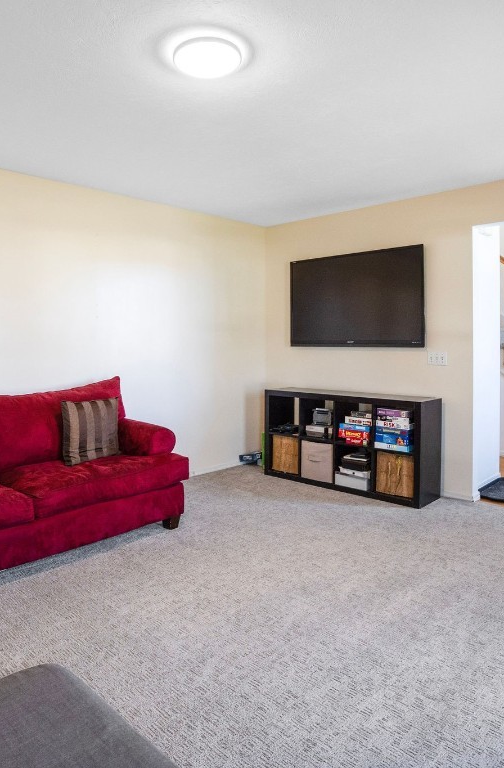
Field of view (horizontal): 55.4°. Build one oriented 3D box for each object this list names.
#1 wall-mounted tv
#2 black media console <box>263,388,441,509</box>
[{"bbox_3d":[0.887,-0.718,4.184,1.286,0.796,0.100,4,7,42],"label":"wall-mounted tv"},{"bbox_3d":[0.800,0.481,4.129,1.490,0.790,0.390,4,7,42],"label":"black media console"}]

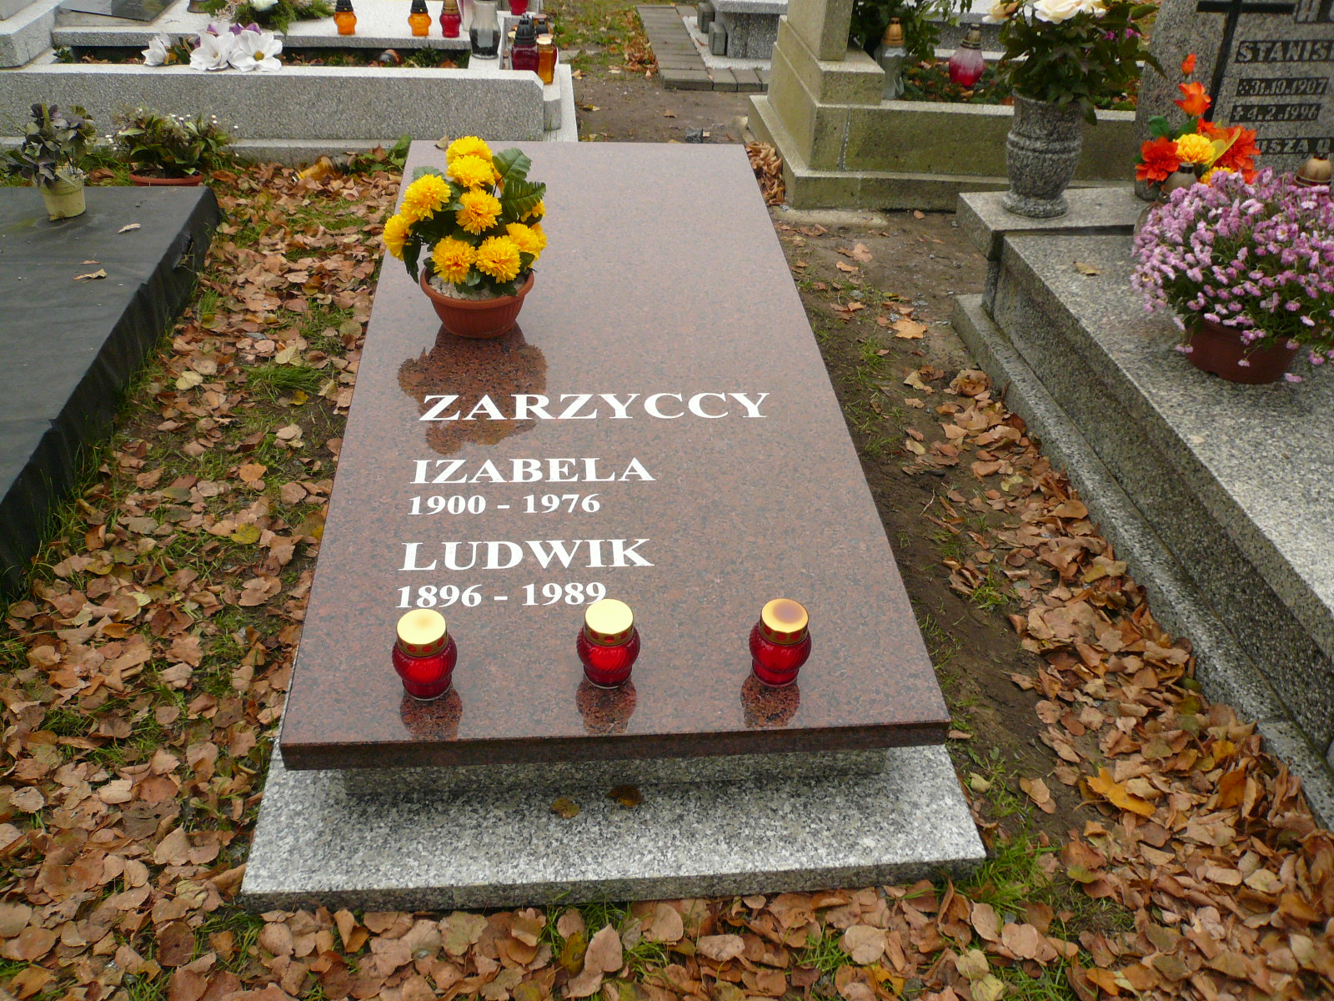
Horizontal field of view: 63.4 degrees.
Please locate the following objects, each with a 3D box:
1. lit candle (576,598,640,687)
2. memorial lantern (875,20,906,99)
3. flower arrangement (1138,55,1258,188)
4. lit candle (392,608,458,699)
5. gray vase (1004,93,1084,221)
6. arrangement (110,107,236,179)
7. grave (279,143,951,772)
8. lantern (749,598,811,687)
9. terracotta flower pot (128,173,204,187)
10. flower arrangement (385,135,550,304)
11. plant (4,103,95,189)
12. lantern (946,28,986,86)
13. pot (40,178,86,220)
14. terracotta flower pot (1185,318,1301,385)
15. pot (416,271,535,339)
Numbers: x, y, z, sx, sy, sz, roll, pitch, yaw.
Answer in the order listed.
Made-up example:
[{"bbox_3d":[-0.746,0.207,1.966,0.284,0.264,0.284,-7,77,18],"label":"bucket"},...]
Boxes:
[{"bbox_3d":[-0.081,0.202,1.500,0.087,0.117,0.087,-2,41,-6],"label":"lit candle"},{"bbox_3d":[0.750,-1.467,3.564,0.105,0.260,0.105,-1,37,-5],"label":"memorial lantern"},{"bbox_3d":[1.363,-0.957,2.780,0.320,0.370,0.230,-3,36,-5],"label":"flower arrangement"},{"bbox_3d":[-0.336,0.214,1.482,0.089,0.120,0.089,-1,41,-5],"label":"lit candle"},{"bbox_3d":[0.985,-0.909,2.830,0.197,0.288,0.197,-4,35,-4],"label":"gray vase"},{"bbox_3d":[-1.516,-1.094,3.318,0.390,0.210,0.310,-1,37,-5],"label":"arrangement"},{"bbox_3d":[-0.142,-0.318,2.251,0.914,0.056,2.006,-1,41,-5],"label":"grave"},{"bbox_3d":[0.160,0.205,1.523,0.087,0.123,0.087,-1,41,-5],"label":"lantern"},{"bbox_3d":[-1.592,-0.991,3.460,0.235,0.105,0.150,-1,36,-6],"label":"terracotta flower pot"},{"bbox_3d":[-0.390,-0.553,2.091,0.314,0.290,0.300,-1,41,-5],"label":"flower arrangement"},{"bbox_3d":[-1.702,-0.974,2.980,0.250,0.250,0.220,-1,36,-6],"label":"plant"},{"bbox_3d":[1.090,-1.611,3.920,0.125,0.210,0.125,-3,36,-5],"label":"lantern"},{"bbox_3d":[-1.700,-0.863,3.050,0.125,0.100,0.125,2,36,-8],"label":"pot"},{"bbox_3d":[1.171,-0.332,2.227,0.235,0.100,0.235,2,37,-1],"label":"terracotta flower pot"},{"bbox_3d":[-0.386,-0.414,2.220,0.228,0.112,0.228,-1,41,-5],"label":"pot"}]

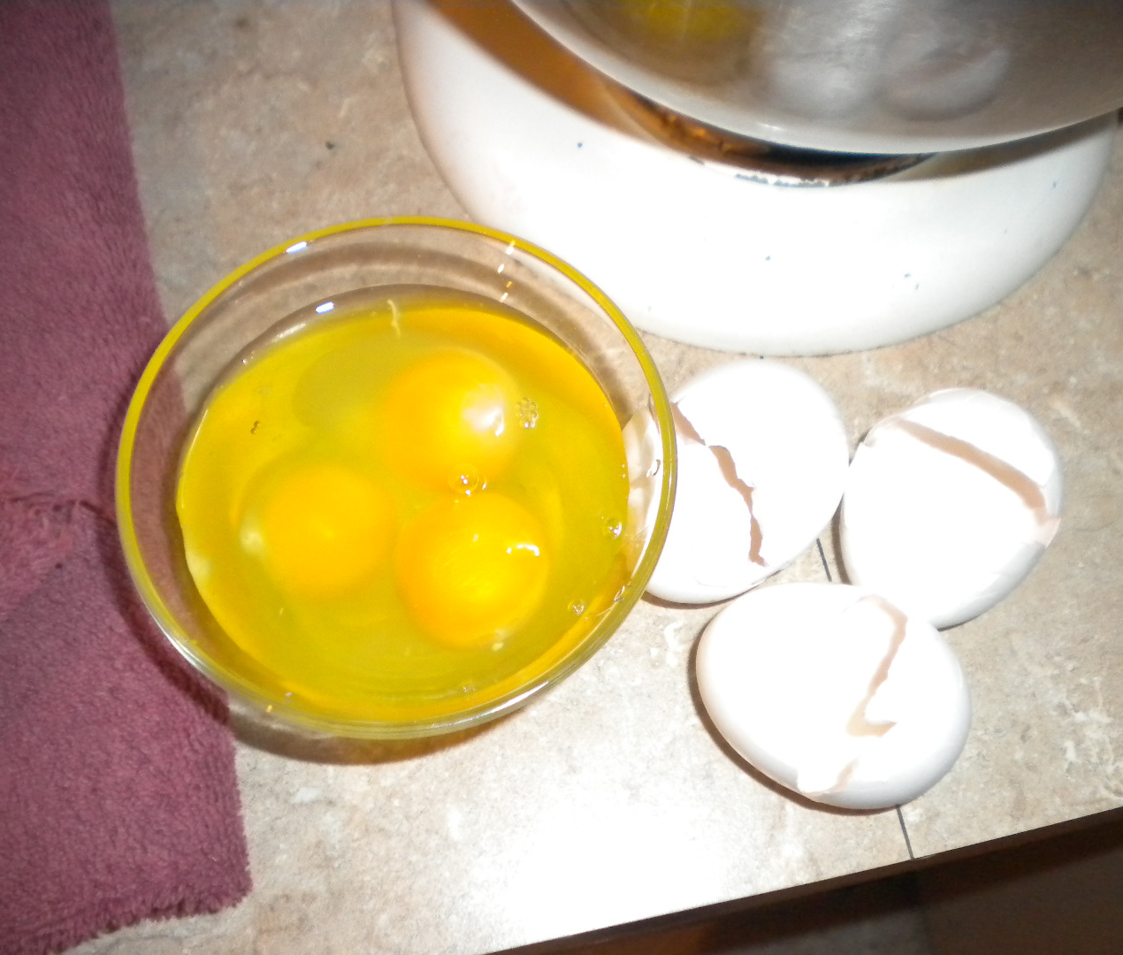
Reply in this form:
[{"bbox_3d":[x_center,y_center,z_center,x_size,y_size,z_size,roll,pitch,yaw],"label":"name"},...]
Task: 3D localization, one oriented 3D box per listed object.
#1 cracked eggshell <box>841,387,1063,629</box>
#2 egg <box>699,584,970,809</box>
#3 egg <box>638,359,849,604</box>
[{"bbox_3d":[0.084,0.006,0.279,0.044,0.044,0.055,28,72,9],"label":"cracked eggshell"},{"bbox_3d":[0.056,0.044,0.265,0.057,0.044,0.044,18,71,6],"label":"egg"},{"bbox_3d":[0.037,0.001,0.280,0.044,0.044,0.059,43,75,13],"label":"egg"}]

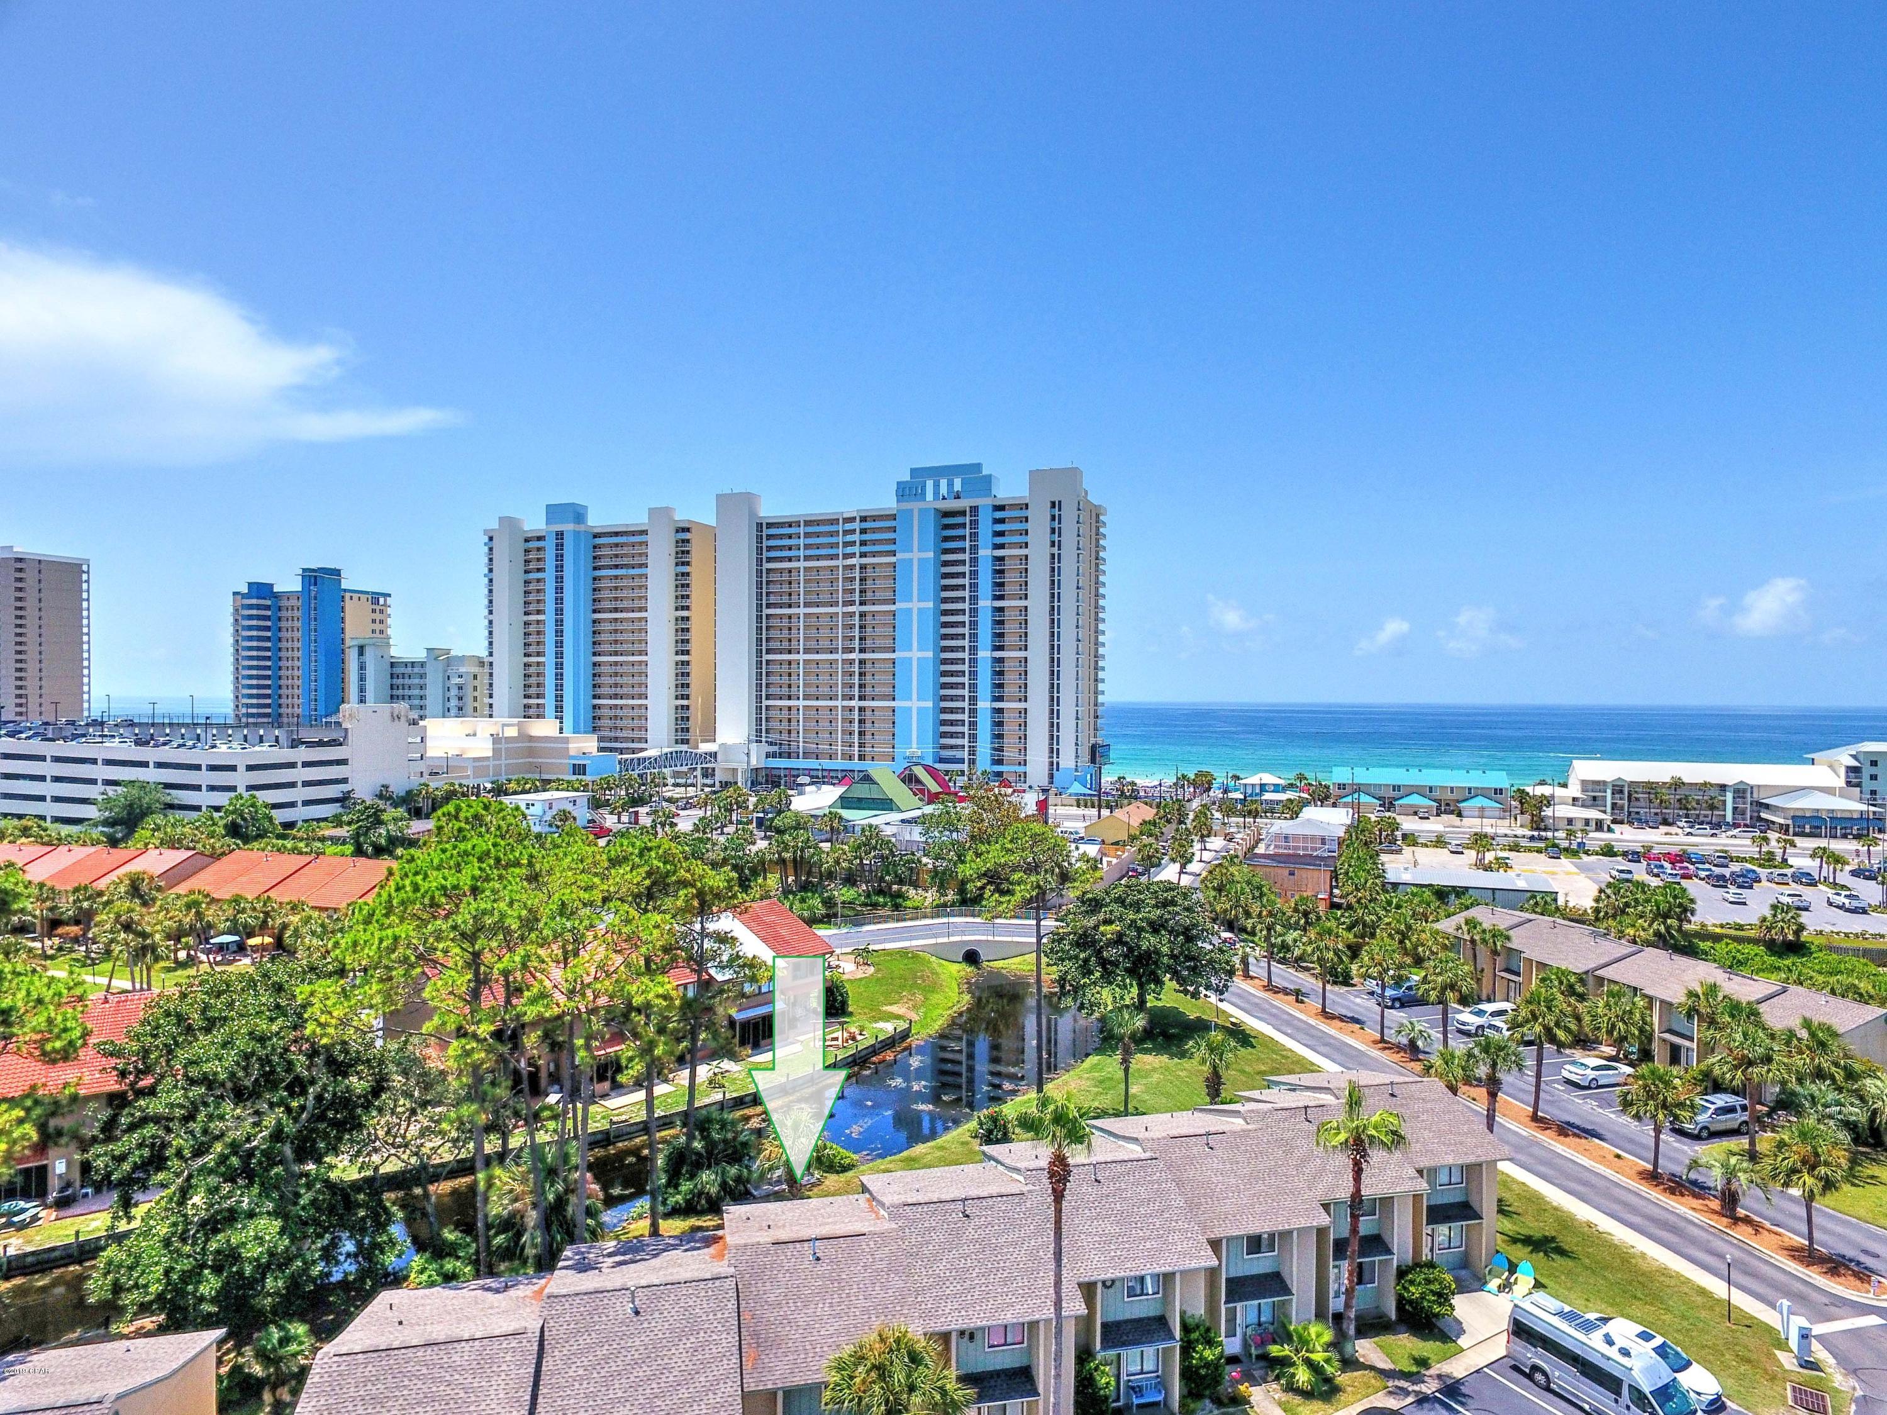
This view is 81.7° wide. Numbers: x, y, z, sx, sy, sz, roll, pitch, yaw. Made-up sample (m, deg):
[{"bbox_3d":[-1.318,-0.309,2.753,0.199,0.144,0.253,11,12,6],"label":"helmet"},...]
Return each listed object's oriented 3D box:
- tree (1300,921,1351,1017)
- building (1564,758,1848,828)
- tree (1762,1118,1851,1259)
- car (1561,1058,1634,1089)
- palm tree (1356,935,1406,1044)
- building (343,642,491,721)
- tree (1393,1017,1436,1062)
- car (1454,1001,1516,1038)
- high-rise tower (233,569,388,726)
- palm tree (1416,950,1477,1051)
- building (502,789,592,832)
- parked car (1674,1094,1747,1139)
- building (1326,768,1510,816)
[{"bbox_3d":[30.149,20.656,86.000,3.921,6.966,3.921,0,1,19],"label":"tree"},{"bbox_3d":[140.200,15.859,202.300,42.500,11.200,11.800,0,0,14],"label":"building"},{"bbox_3d":[38.033,21.135,47.866,3.104,6.108,3.104,0,1,0],"label":"tree"},{"bbox_3d":[42.636,23.597,70.944,4.800,1.470,1.840,0,0,-16],"label":"car"},{"bbox_3d":[31.034,19.984,77.272,3.866,7.471,3.866,0,0,0],"label":"palm tree"},{"bbox_3d":[-152.653,0.779,316.484,37.000,40.000,20.000,0,1,17],"label":"building"},{"bbox_3d":[31.889,22.513,73.777,2.598,2.831,2.598,0,1,0],"label":"tree"},{"bbox_3d":[40.000,22.802,79.800,5.200,1.890,2.040,0,1,-17],"label":"car"},{"bbox_3d":[-200.900,-12.755,347.600,46.000,61.500,19.500,0,1,19],"label":"high-rise tower"},{"bbox_3d":[32.862,19.842,71.057,4.036,7.879,4.036,0,0,0],"label":"palm tree"},{"bbox_3d":[-73.707,19.171,201.880,11.500,6.100,12.500,1,1,25],"label":"building"},{"bbox_3d":[43.696,23.185,62.156,4.850,1.820,2.000,0,1,-15],"label":"parked car"},{"bbox_3d":[104.413,18.363,240.298,36.500,9.000,20.500,0,1,15],"label":"building"}]

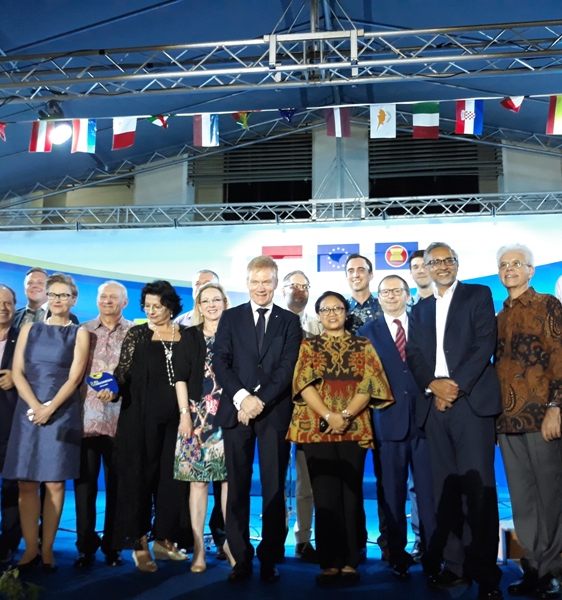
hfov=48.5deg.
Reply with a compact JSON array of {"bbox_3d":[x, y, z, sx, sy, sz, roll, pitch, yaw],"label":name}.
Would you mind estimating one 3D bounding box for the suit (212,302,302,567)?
[{"bbox_3d":[-0.135,0.737,3.544,0.490,1.480,0.320,0,-10,0],"label":"suit"}]

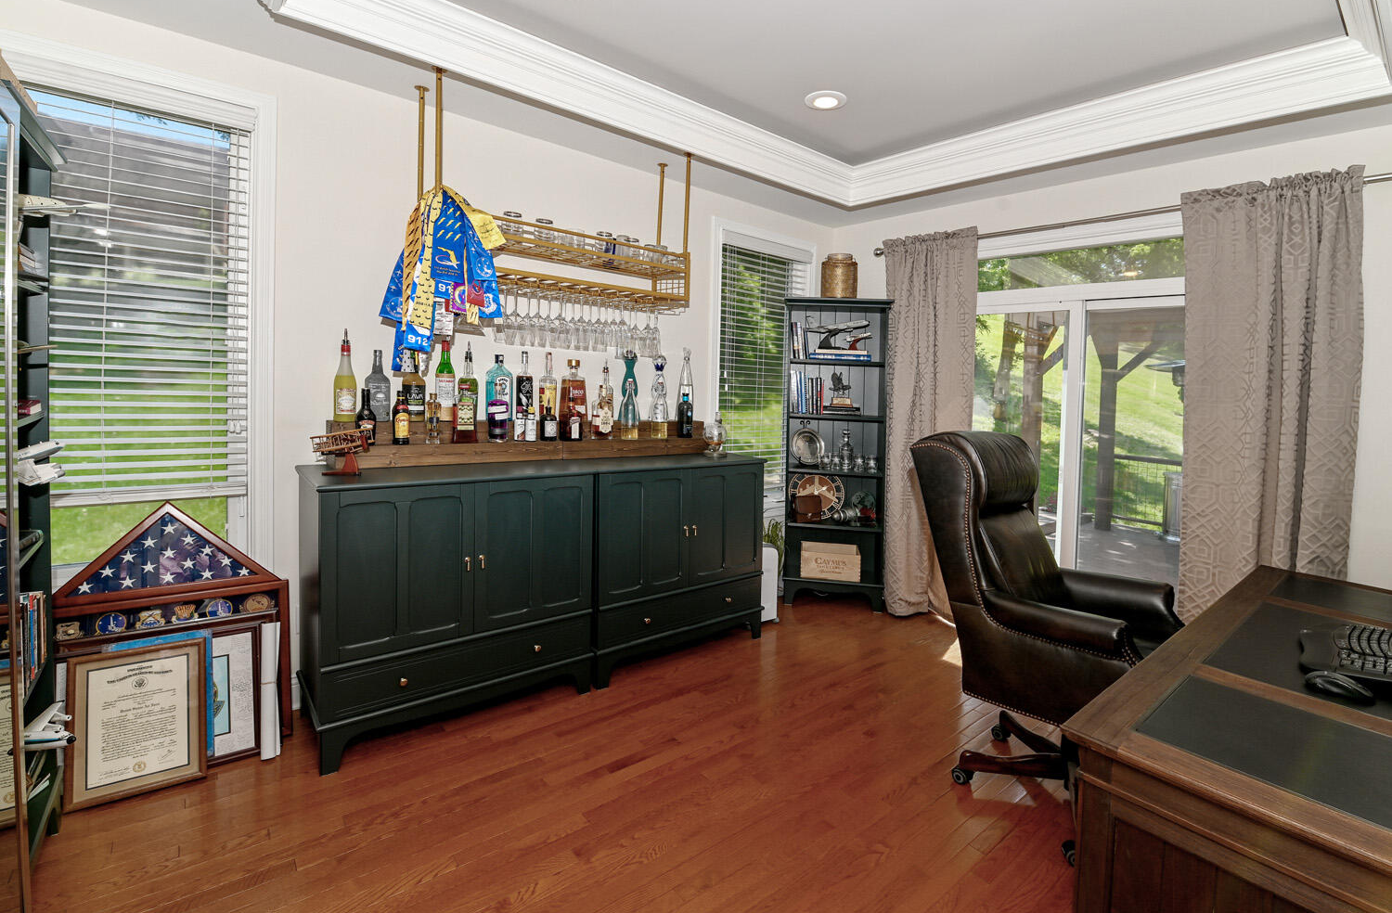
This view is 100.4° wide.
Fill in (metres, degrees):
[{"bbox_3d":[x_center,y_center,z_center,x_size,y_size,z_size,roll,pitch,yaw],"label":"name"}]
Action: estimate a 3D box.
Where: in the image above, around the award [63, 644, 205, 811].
[{"bbox_3d":[-1.757,0.830,1.829,0.335,0.440,0.030,-1,-11,-31],"label":"award"}]

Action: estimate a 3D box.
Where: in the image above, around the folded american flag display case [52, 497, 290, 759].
[{"bbox_3d":[-1.822,0.604,2.032,0.637,0.921,0.098,-3,2,-38],"label":"folded american flag display case"}]

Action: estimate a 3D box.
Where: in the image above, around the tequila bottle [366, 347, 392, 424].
[{"bbox_3d":[-1.212,-0.269,2.218,0.095,0.279,0.080,-1,6,-35],"label":"tequila bottle"}]

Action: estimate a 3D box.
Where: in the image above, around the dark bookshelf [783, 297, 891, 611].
[{"bbox_3d":[0.956,-0.015,4.013,0.755,2.080,0.360,2,4,7],"label":"dark bookshelf"}]

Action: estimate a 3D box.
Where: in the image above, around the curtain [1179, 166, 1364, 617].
[{"bbox_3d":[2.506,0.015,2.584,0.130,2.419,0.590,-2,6,-42],"label":"curtain"}]

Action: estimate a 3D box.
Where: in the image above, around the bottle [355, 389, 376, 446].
[{"bbox_3d":[-1.250,-0.149,2.192,0.074,0.220,0.074,-3,7,-38],"label":"bottle"}]

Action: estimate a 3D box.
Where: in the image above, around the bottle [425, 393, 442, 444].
[{"bbox_3d":[-1.195,-0.173,2.639,0.072,0.235,0.068,0,5,-22],"label":"bottle"}]

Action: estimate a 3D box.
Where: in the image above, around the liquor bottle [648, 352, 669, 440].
[{"bbox_3d":[-0.218,-0.353,3.399,0.110,0.465,0.110,1,4,0],"label":"liquor bottle"}]

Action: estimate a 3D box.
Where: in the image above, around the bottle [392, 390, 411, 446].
[{"bbox_3d":[-1.120,-0.149,2.207,0.066,0.207,0.064,-1,6,-35],"label":"bottle"}]

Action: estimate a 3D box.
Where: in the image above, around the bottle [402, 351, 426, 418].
[{"bbox_3d":[-1.151,-0.280,2.368,0.091,0.285,0.091,-3,7,-38],"label":"bottle"}]

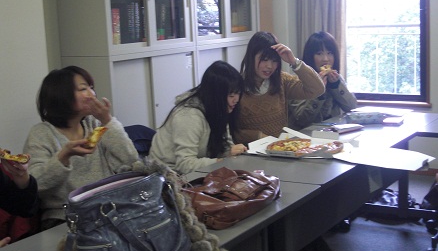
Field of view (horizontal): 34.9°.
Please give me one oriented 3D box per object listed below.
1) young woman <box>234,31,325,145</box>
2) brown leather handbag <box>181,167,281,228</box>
[{"bbox_3d":[0.297,0.140,3.643,0.520,1.250,0.700,-9,11,-33],"label":"young woman"},{"bbox_3d":[0.017,0.228,2.412,0.230,0.130,0.340,5,12,39],"label":"brown leather handbag"}]

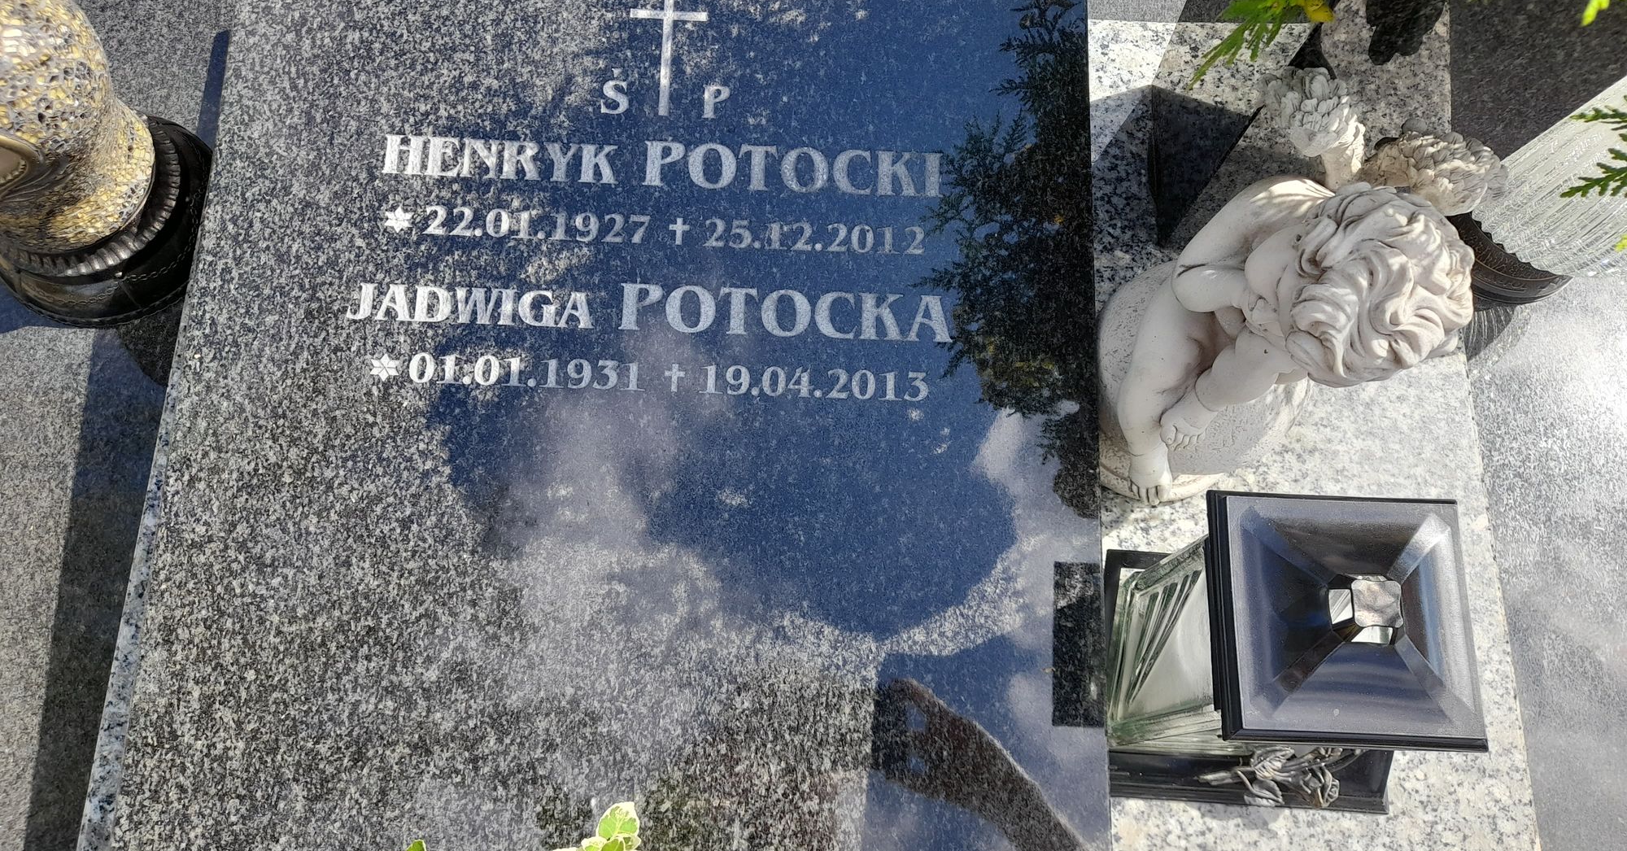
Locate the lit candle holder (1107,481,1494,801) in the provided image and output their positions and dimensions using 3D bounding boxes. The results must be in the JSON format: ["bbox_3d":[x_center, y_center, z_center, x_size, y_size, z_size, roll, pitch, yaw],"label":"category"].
[{"bbox_3d":[0.214,0.098,0.523,0.135,0.213,0.130,1,71,5],"label":"lit candle holder"}]

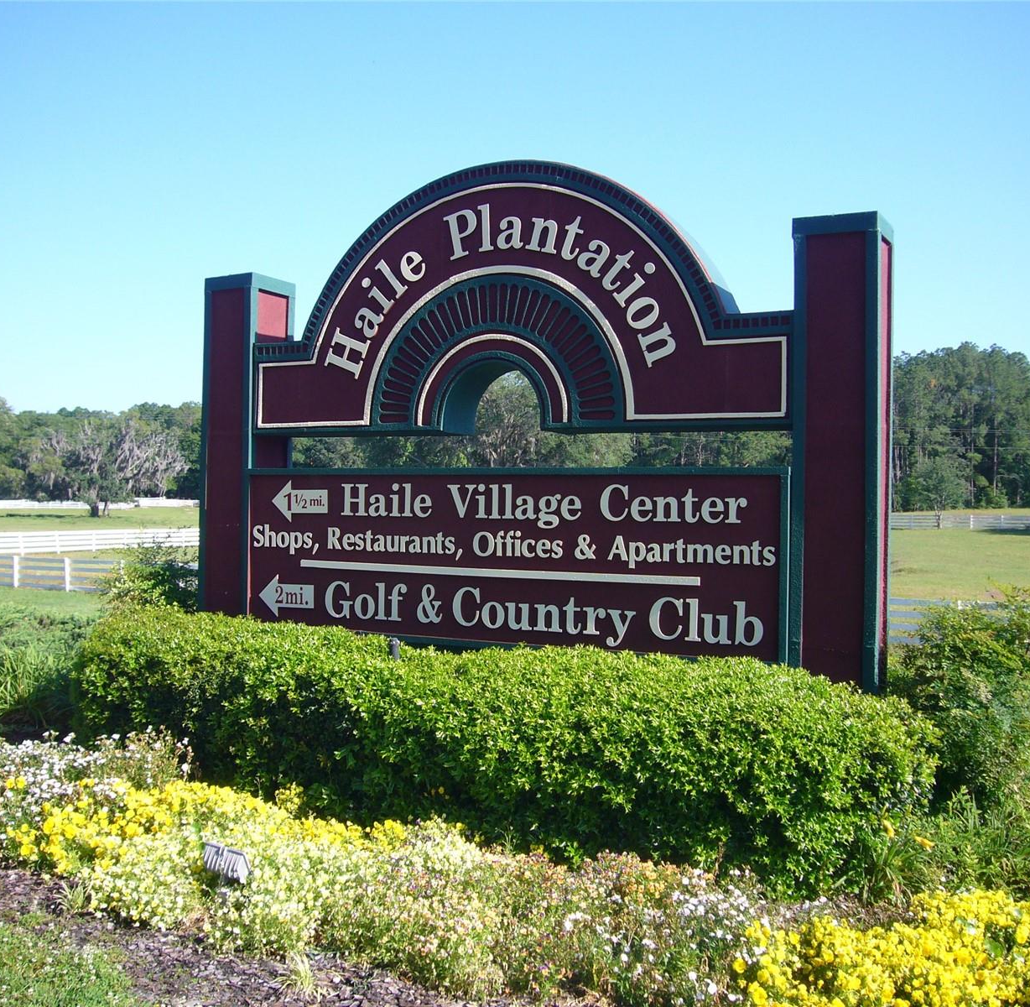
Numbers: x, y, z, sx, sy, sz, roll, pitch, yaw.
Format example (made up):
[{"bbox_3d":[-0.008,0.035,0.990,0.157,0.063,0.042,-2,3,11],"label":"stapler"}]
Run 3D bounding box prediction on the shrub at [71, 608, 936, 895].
[{"bbox_3d":[-0.342,1.159,5.919,4.800,0.830,0.900,1,0,26],"label":"shrub"}]

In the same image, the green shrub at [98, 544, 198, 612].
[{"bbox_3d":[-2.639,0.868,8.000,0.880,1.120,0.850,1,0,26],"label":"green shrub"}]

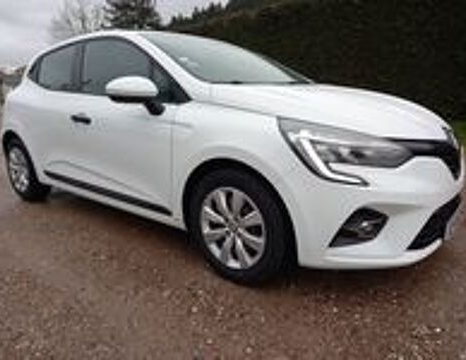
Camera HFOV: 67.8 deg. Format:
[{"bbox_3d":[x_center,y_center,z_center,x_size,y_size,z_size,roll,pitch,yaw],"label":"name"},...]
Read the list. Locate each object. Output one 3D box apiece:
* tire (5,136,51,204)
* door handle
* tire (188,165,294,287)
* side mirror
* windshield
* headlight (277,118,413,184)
[{"bbox_3d":[-1.990,-0.123,3.377,0.620,0.615,0.210,10,17,37],"label":"tire"},{"bbox_3d":[-1.054,-0.417,2.394,0.230,0.055,0.055,14,20,36],"label":"door handle"},{"bbox_3d":[0.046,0.227,1.827,0.620,0.615,0.210,11,18,39],"label":"tire"},{"bbox_3d":[-0.528,-0.473,1.930,0.250,0.205,0.220,10,17,37],"label":"side mirror"},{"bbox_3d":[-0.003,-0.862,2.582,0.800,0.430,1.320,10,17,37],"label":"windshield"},{"bbox_3d":[0.469,-0.142,1.532,0.530,0.290,0.400,12,18,42],"label":"headlight"}]

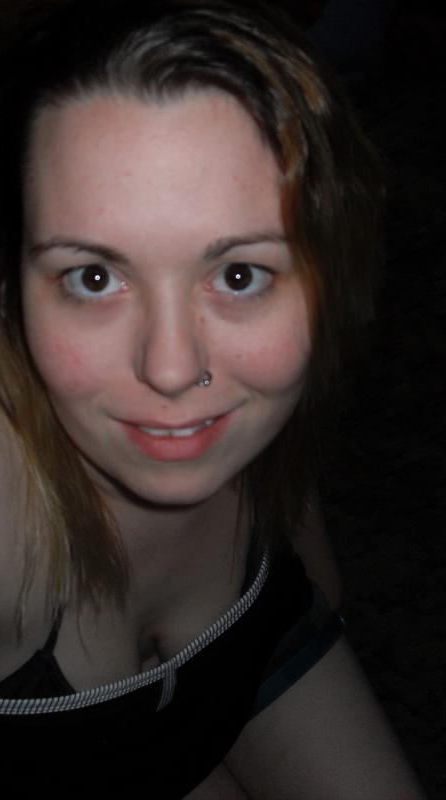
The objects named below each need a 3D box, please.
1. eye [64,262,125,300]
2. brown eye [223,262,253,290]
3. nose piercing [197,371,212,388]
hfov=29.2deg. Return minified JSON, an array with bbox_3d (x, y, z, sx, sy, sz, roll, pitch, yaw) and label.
[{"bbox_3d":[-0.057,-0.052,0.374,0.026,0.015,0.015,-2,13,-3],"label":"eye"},{"bbox_3d":[0.007,-0.054,0.371,0.013,0.012,0.009,-2,13,-3],"label":"brown eye"},{"bbox_3d":[-0.008,-0.009,0.368,0.006,0.008,0.006,-5,14,-14],"label":"nose piercing"}]

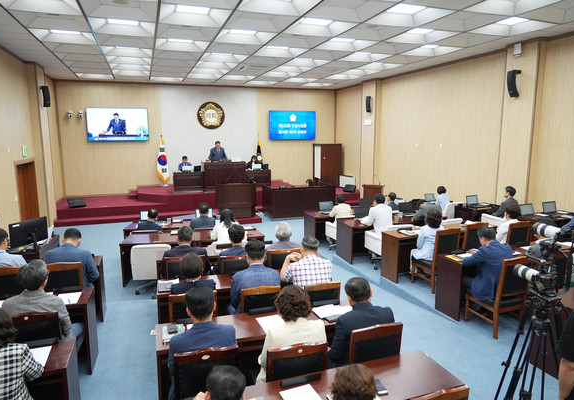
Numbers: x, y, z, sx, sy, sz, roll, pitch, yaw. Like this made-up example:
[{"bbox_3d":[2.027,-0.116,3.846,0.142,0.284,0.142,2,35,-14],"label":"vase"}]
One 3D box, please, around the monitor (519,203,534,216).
[{"bbox_3d":[4.376,0.197,7.300,0.360,0.250,0.080,-5,10,-28],"label":"monitor"}]

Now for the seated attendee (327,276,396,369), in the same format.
[{"bbox_3d":[0.549,1.183,3.178,0.540,1.280,0.720,-4,10,-24],"label":"seated attendee"}]

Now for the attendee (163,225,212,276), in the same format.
[{"bbox_3d":[-1.260,0.906,5.056,0.520,1.224,0.750,-2,9,-13],"label":"attendee"}]

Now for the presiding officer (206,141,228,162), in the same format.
[{"bbox_3d":[-2.438,-1.243,14.339,0.550,1.680,0.400,-3,9,-19],"label":"presiding officer"}]

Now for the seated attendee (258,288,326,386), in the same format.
[{"bbox_3d":[-0.007,1.226,2.985,0.500,1.260,0.720,-3,10,-19],"label":"seated attendee"}]

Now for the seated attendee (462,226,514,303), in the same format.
[{"bbox_3d":[2.491,0.952,5.116,0.580,1.230,0.850,-3,10,-19],"label":"seated attendee"}]

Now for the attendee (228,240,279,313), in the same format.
[{"bbox_3d":[-0.346,1.005,4.111,0.500,1.314,0.780,-3,9,-15],"label":"attendee"}]

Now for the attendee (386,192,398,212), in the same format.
[{"bbox_3d":[2.384,0.441,9.400,0.520,1.270,0.750,-5,10,-26],"label":"attendee"}]

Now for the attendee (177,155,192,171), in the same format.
[{"bbox_3d":[-3.697,-0.996,14.629,0.520,1.250,0.700,-3,10,-19],"label":"attendee"}]

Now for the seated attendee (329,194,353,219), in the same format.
[{"bbox_3d":[1.193,0.516,9.025,0.520,1.260,0.750,-4,10,-23],"label":"seated attendee"}]

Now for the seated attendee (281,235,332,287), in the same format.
[{"bbox_3d":[0.186,1.038,4.409,0.560,1.300,0.780,-3,10,-19],"label":"seated attendee"}]

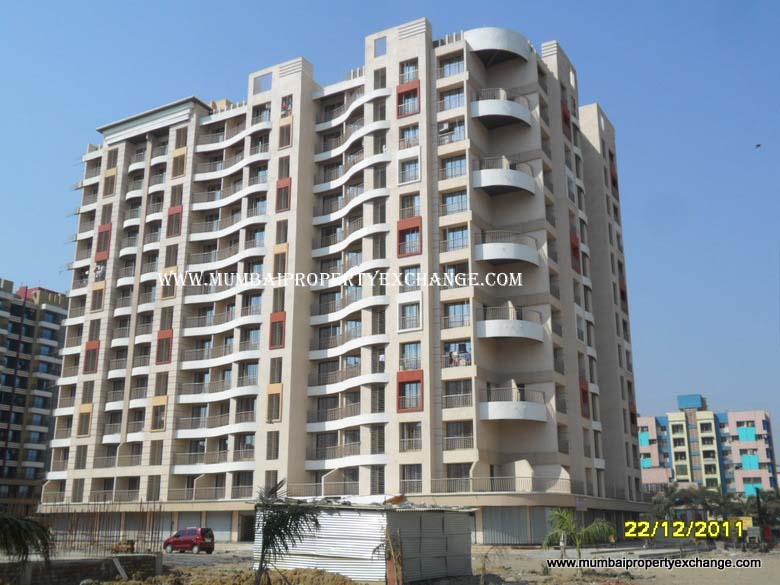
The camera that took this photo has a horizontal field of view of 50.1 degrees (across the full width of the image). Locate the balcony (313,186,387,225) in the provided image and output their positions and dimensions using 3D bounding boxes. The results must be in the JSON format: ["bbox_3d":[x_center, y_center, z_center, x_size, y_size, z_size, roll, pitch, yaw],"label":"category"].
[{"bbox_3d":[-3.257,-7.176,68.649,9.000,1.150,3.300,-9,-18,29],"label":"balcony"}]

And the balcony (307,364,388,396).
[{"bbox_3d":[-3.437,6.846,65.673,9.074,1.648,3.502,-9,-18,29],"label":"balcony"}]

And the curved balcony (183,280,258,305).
[{"bbox_3d":[-14.244,0.155,72.143,9.200,0.850,1.800,-9,-19,29],"label":"curved balcony"}]

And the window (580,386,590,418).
[{"bbox_3d":[14.539,8.084,62.002,0.250,2.650,2.000,-9,-19,29],"label":"window"}]

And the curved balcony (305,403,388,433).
[{"bbox_3d":[-3.248,9.310,62.270,8.550,1.600,2.600,-9,-19,29],"label":"curved balcony"}]

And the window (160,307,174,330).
[{"bbox_3d":[-19.678,2.330,73.927,1.450,2.049,0.150,-9,-18,28],"label":"window"}]

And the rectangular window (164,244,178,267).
[{"bbox_3d":[-19.872,-3.291,76.142,1.418,2.068,0.197,-9,-19,28],"label":"rectangular window"}]

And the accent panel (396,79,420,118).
[{"bbox_3d":[1.493,-15.410,66.750,2.090,2.970,0.300,-9,-19,29],"label":"accent panel"}]

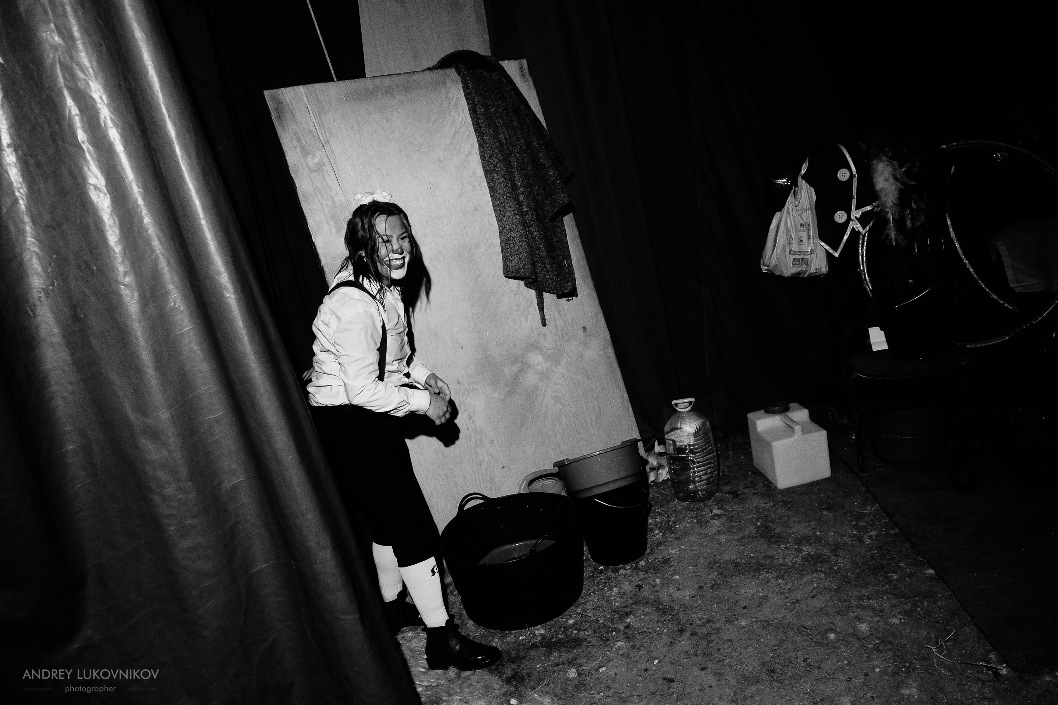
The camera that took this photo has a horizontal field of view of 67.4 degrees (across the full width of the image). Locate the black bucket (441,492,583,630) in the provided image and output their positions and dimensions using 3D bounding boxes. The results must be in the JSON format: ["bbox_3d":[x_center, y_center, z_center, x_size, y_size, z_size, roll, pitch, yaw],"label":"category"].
[{"bbox_3d":[-0.046,0.691,2.698,0.465,0.310,0.475,-11,15,3],"label":"black bucket"}]

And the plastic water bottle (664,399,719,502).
[{"bbox_3d":[0.644,0.374,3.176,0.205,0.390,0.205,-12,15,0],"label":"plastic water bottle"}]

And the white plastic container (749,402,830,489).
[{"bbox_3d":[1.038,0.359,3.183,0.216,0.260,0.243,-13,15,-4],"label":"white plastic container"}]

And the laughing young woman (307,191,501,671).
[{"bbox_3d":[-0.411,0.266,2.359,0.520,1.431,0.480,-7,15,19],"label":"laughing young woman"}]

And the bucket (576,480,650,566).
[{"bbox_3d":[0.304,0.593,2.868,0.300,0.270,0.300,-11,15,3],"label":"bucket"}]

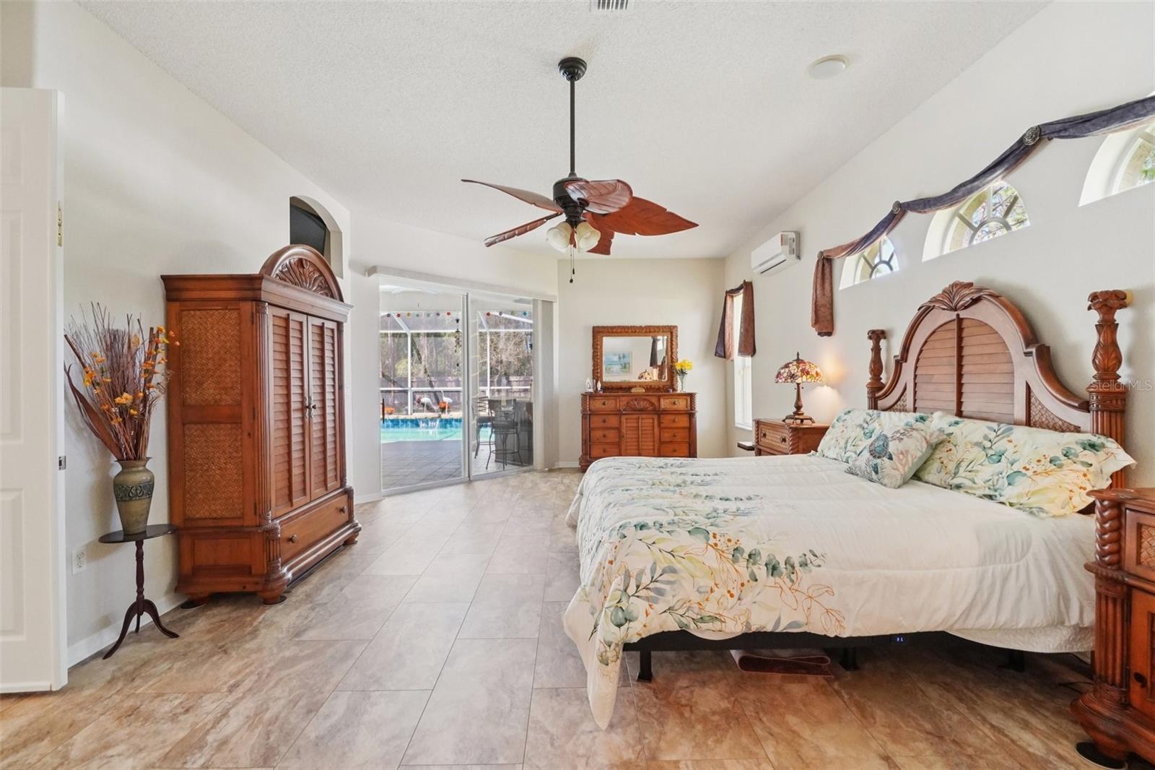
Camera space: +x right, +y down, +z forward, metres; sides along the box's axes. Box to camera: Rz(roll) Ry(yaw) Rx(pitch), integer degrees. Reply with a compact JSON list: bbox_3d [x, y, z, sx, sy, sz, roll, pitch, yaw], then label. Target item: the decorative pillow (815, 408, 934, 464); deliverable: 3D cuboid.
[{"bbox_3d":[1.900,0.343,3.100,0.200,0.460,0.750,30,0,-1],"label":"decorative pillow"}]

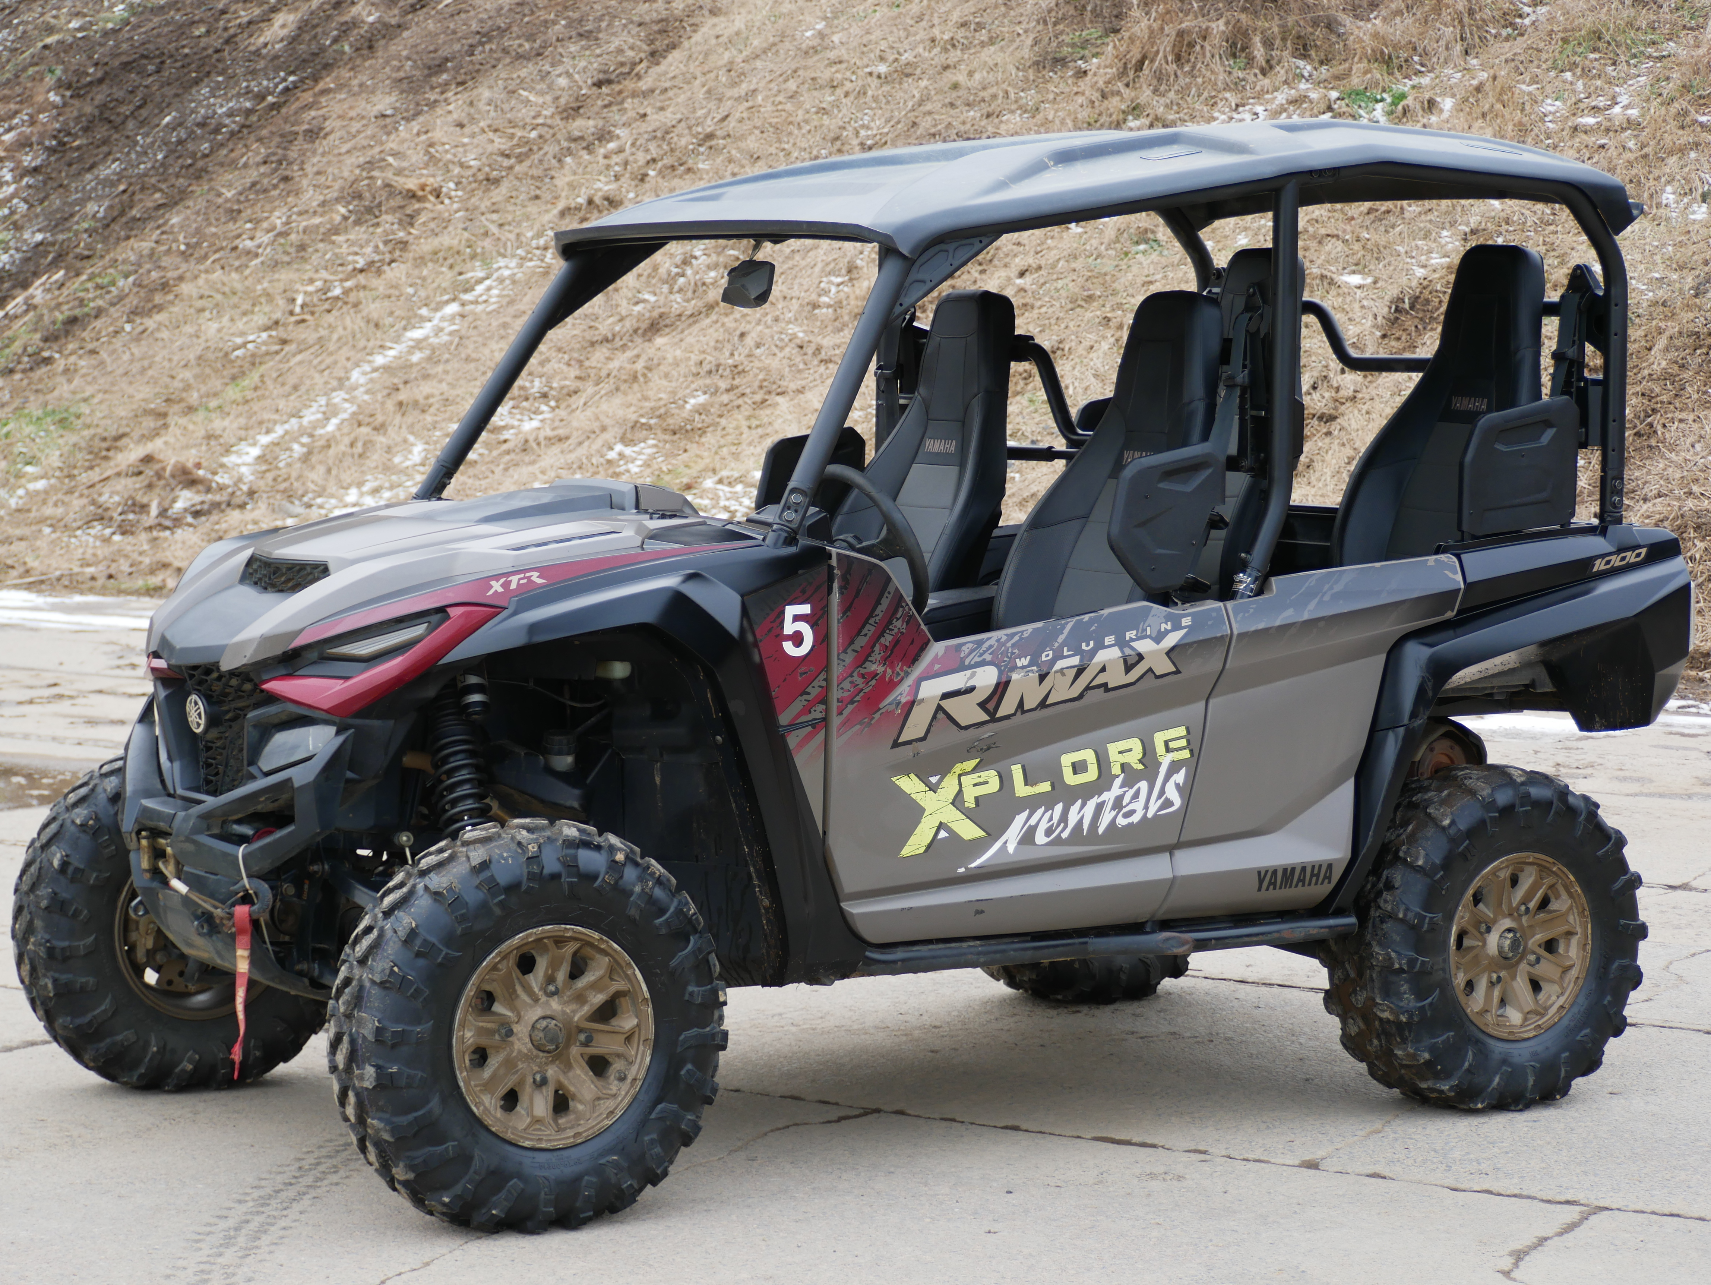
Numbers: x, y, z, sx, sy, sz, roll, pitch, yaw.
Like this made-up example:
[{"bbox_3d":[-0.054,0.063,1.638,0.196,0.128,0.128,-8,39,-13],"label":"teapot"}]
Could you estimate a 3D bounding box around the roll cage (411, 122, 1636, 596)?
[{"bbox_3d":[0.391,-0.627,8.563,2.220,0.960,1.520,-2,5,-33],"label":"roll cage"}]

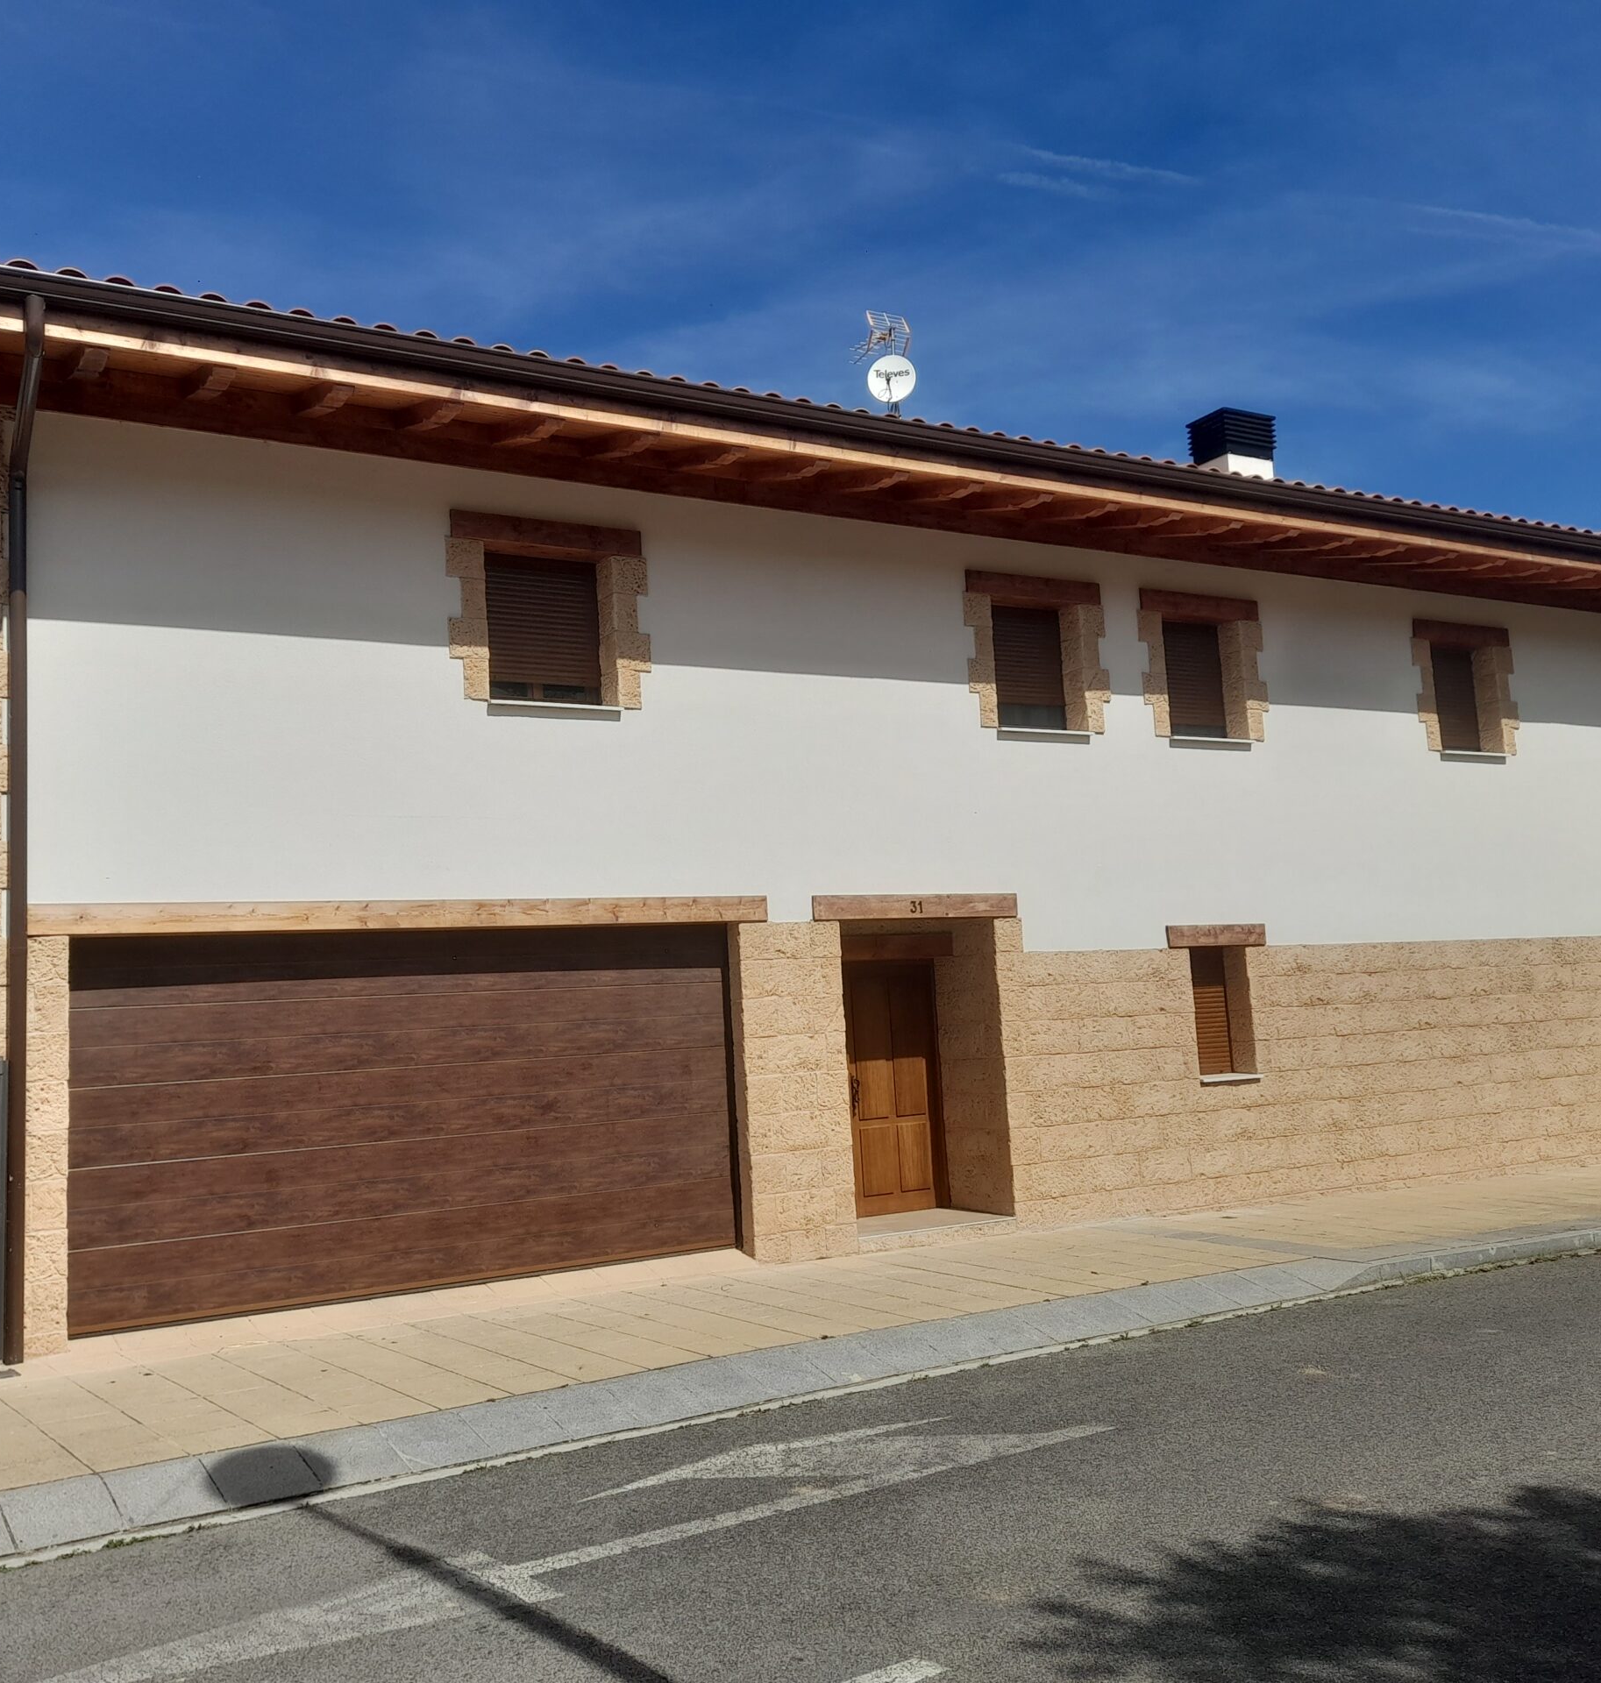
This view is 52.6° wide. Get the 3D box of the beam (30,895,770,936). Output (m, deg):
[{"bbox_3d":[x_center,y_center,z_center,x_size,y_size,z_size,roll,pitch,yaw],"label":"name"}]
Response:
[{"bbox_3d":[-2.575,0.516,11.383,5.332,0.198,0.200,1,-8,-31],"label":"beam"}]

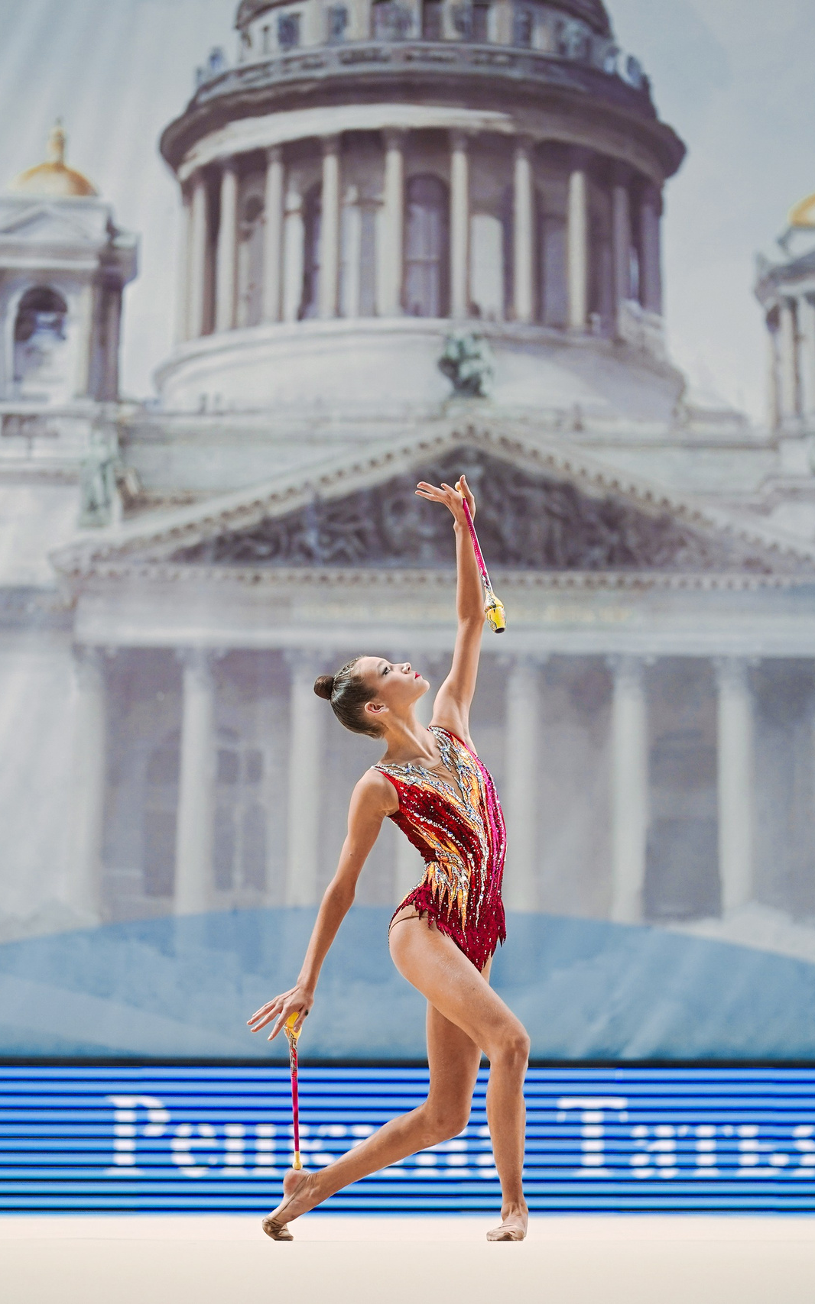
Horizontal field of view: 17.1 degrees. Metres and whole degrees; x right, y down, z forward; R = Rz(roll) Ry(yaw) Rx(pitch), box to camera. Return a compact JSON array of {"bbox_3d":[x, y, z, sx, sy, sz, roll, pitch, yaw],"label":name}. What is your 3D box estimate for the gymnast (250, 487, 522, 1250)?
[{"bbox_3d":[-0.020,0.475,6.620,0.760,1.880,0.540,-8,-14,34],"label":"gymnast"}]

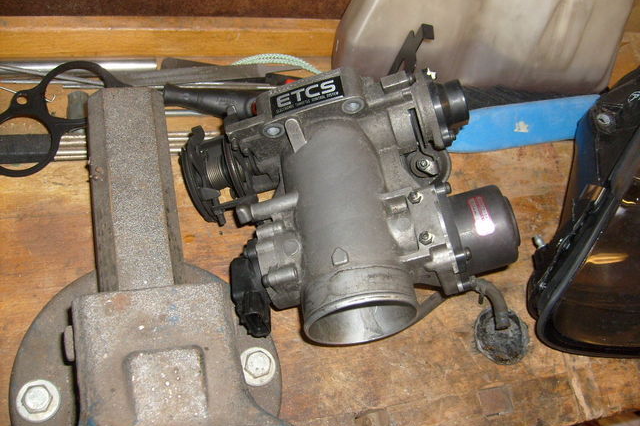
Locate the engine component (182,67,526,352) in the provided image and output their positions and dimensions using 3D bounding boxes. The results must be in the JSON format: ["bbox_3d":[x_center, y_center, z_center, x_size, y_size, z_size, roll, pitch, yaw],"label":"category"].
[{"bbox_3d":[0.024,-0.002,0.464,0.227,0.105,0.192,-12,64,-6],"label":"engine component"}]

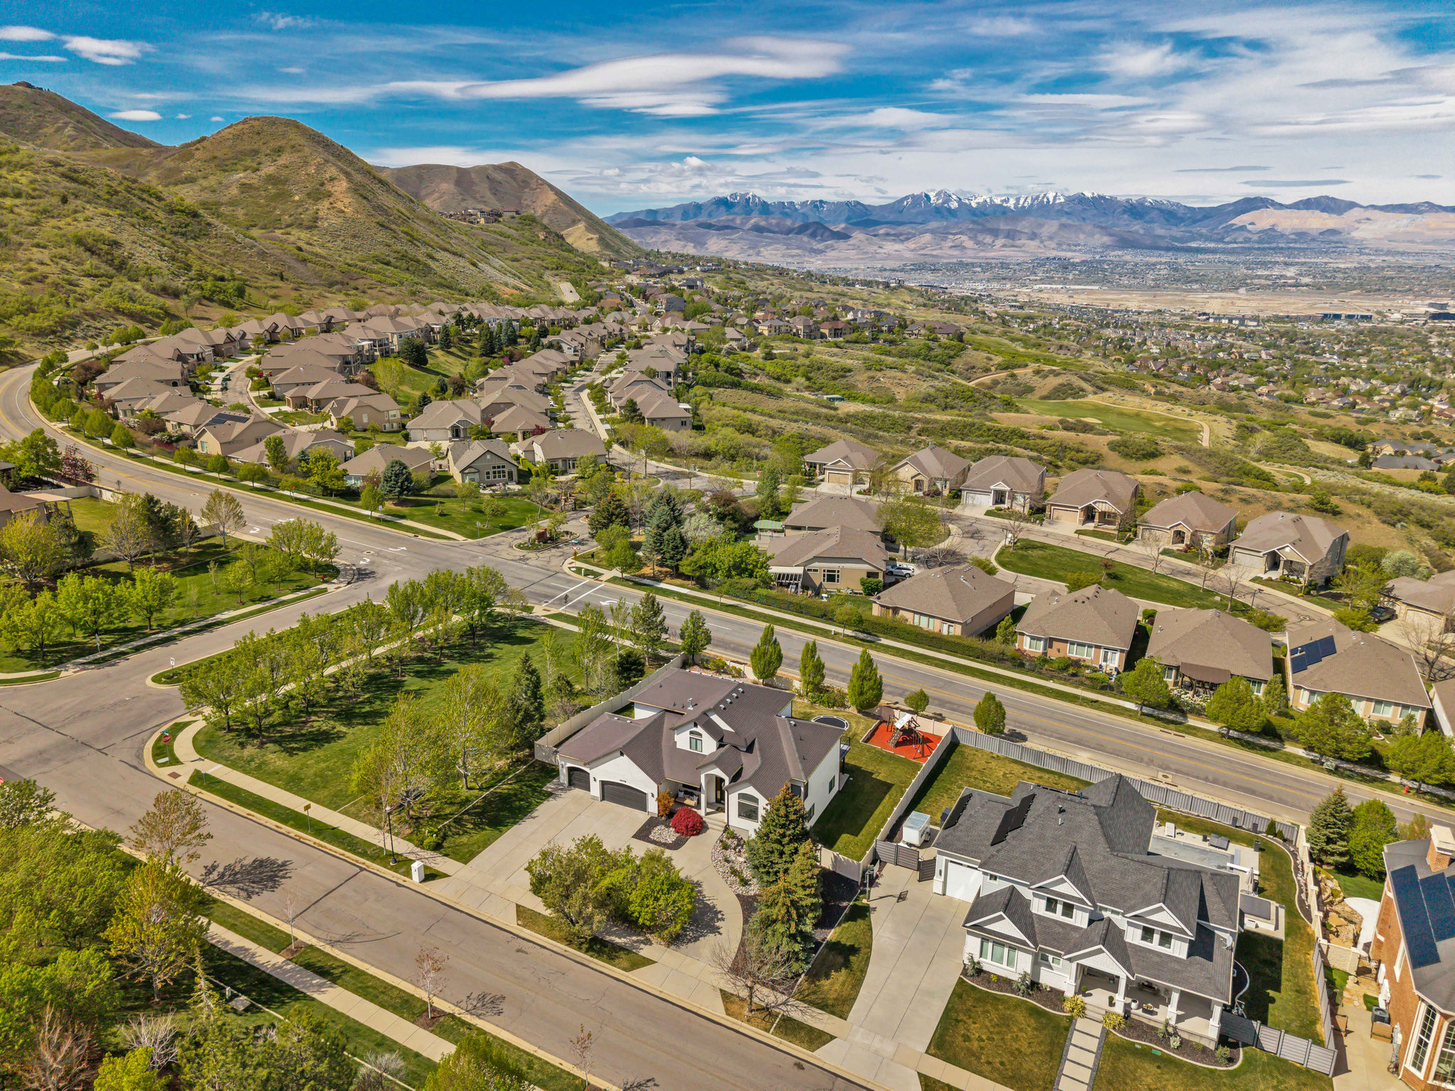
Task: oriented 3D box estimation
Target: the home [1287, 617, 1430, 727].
[{"bbox_3d":[75.070,14.160,120.890,13.600,7.900,17.500,8,19,25],"label":"home"}]

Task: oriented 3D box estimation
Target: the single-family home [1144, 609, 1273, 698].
[{"bbox_3d":[66.070,12.310,137.590,14.900,8.600,18.800,9,19,27],"label":"single-family home"}]

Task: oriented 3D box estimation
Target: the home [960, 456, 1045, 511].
[{"bbox_3d":[57.940,-13.890,211.310,15.300,8.600,20.500,5,18,17],"label":"home"}]

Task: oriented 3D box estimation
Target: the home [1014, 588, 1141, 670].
[{"bbox_3d":[47.900,9.360,136.410,13.900,7.500,17.400,9,19,26],"label":"home"}]

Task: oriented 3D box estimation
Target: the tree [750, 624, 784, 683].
[{"bbox_3d":[4.503,13.038,121.555,3.700,7.400,3.700,0,17,0],"label":"tree"}]

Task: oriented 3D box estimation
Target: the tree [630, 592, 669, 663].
[{"bbox_3d":[-8.850,9.580,113.830,4.410,8.720,4.410,0,17,0],"label":"tree"}]

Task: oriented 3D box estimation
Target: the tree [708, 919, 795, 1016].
[{"bbox_3d":[1.504,28.228,67.058,5.400,6.400,5.400,0,17,0],"label":"tree"}]

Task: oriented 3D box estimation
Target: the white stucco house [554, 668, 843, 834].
[{"bbox_3d":[-1.460,19.360,101.440,25.100,7.800,22.500,8,19,24],"label":"white stucco house"}]

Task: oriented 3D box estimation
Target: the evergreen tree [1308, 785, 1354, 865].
[{"bbox_3d":[55.090,25.540,91.390,4.120,8.580,4.120,0,17,0],"label":"evergreen tree"}]

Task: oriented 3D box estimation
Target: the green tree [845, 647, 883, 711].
[{"bbox_3d":[15.929,15.496,116.141,4.000,7.500,4.000,0,17,0],"label":"green tree"}]

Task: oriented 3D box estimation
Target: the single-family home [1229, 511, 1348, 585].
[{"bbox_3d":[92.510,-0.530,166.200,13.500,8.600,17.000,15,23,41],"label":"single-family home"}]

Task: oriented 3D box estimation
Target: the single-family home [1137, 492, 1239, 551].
[{"bbox_3d":[87.680,-6.080,191.050,13.700,8.000,21.600,13,21,36],"label":"single-family home"}]

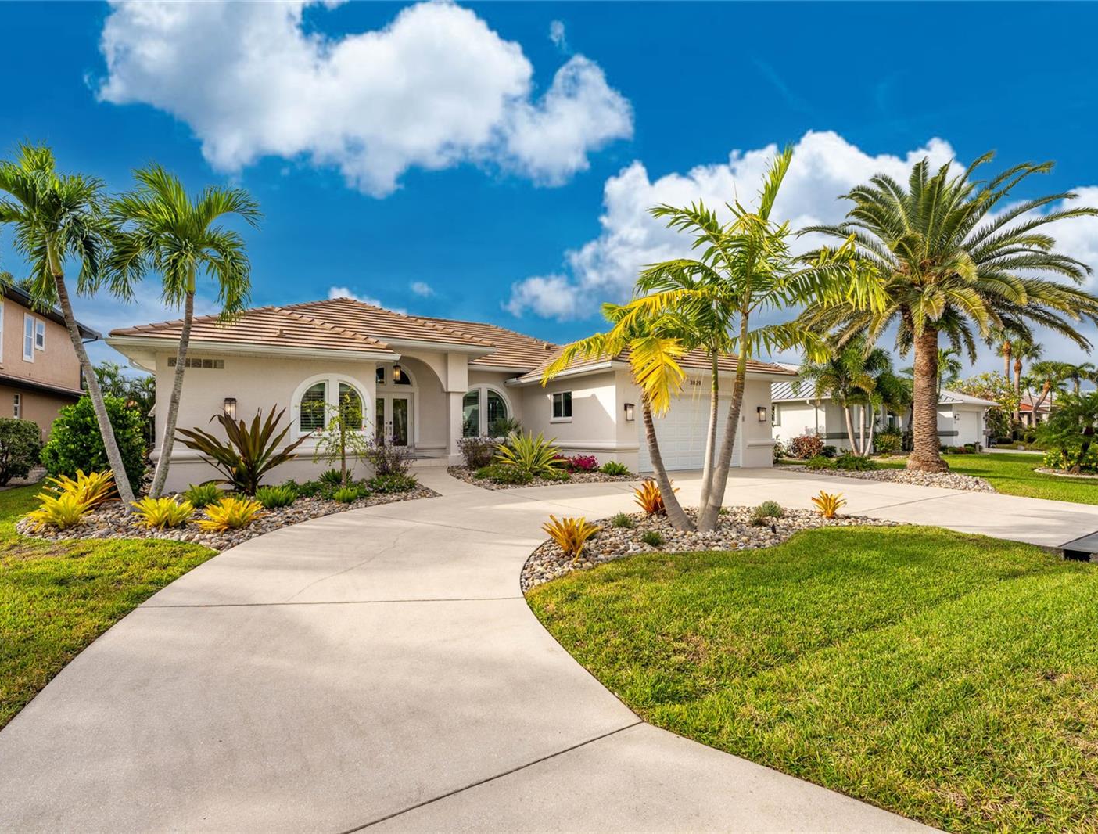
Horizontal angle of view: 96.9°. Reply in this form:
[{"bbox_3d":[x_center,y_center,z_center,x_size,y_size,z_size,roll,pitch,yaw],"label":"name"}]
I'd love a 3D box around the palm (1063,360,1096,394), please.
[{"bbox_3d":[50.243,-1.986,46.000,2.600,6.744,2.600,1,-2,-42],"label":"palm"}]

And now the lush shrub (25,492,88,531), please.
[{"bbox_3d":[-6.931,1.335,6.850,0.700,0.550,0.660,-2,-2,45],"label":"lush shrub"}]

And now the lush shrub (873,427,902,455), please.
[{"bbox_3d":[17.757,1.248,25.480,1.300,1.500,1.300,-1,-1,35],"label":"lush shrub"}]

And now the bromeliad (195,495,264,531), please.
[{"bbox_3d":[-4.848,1.409,7.374,0.900,0.470,0.880,1,-1,-33],"label":"bromeliad"}]

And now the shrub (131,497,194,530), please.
[{"bbox_3d":[-5.636,1.405,7.100,0.740,0.471,0.740,1,-2,-38],"label":"shrub"}]

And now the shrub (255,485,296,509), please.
[{"bbox_3d":[-5.102,1.428,9.074,0.700,0.440,0.680,1,-1,-29],"label":"shrub"}]

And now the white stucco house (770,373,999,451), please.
[{"bbox_3d":[20.463,-0.559,35.365,17.700,5.500,13.400,1,-1,-28],"label":"white stucco house"}]

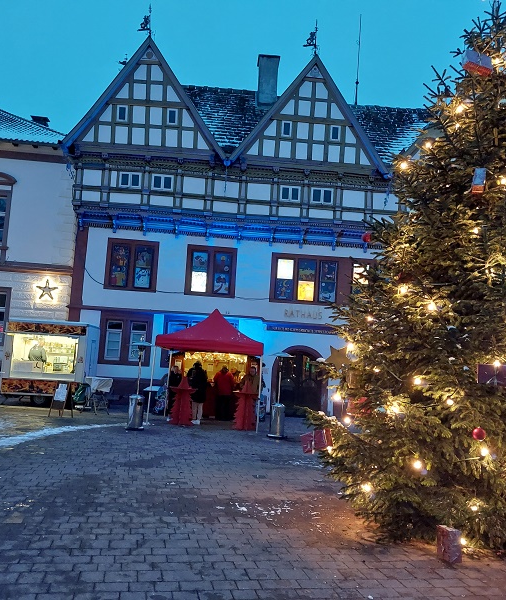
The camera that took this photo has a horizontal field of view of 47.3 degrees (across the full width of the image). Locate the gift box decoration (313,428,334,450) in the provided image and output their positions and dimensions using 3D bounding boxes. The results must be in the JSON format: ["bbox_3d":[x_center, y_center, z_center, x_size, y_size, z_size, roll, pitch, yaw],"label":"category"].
[{"bbox_3d":[0.870,1.727,7.127,0.190,0.220,0.200,4,-7,-2],"label":"gift box decoration"}]

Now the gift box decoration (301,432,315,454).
[{"bbox_3d":[0.734,1.902,7.688,0.151,0.254,0.190,-4,-7,2],"label":"gift box decoration"}]

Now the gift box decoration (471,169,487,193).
[{"bbox_3d":[2.696,-1.418,6.894,0.121,0.210,0.252,5,-9,19],"label":"gift box decoration"}]

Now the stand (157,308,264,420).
[{"bbox_3d":[-1.235,1.998,17.328,3.020,3.380,3.000,3,-7,3],"label":"stand"}]

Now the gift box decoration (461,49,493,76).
[{"bbox_3d":[2.718,-2.863,6.980,0.370,0.180,0.150,5,-7,-12],"label":"gift box decoration"}]

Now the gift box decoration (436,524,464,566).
[{"bbox_3d":[1.819,2.264,5.350,0.113,0.278,0.234,4,-12,-12],"label":"gift box decoration"}]

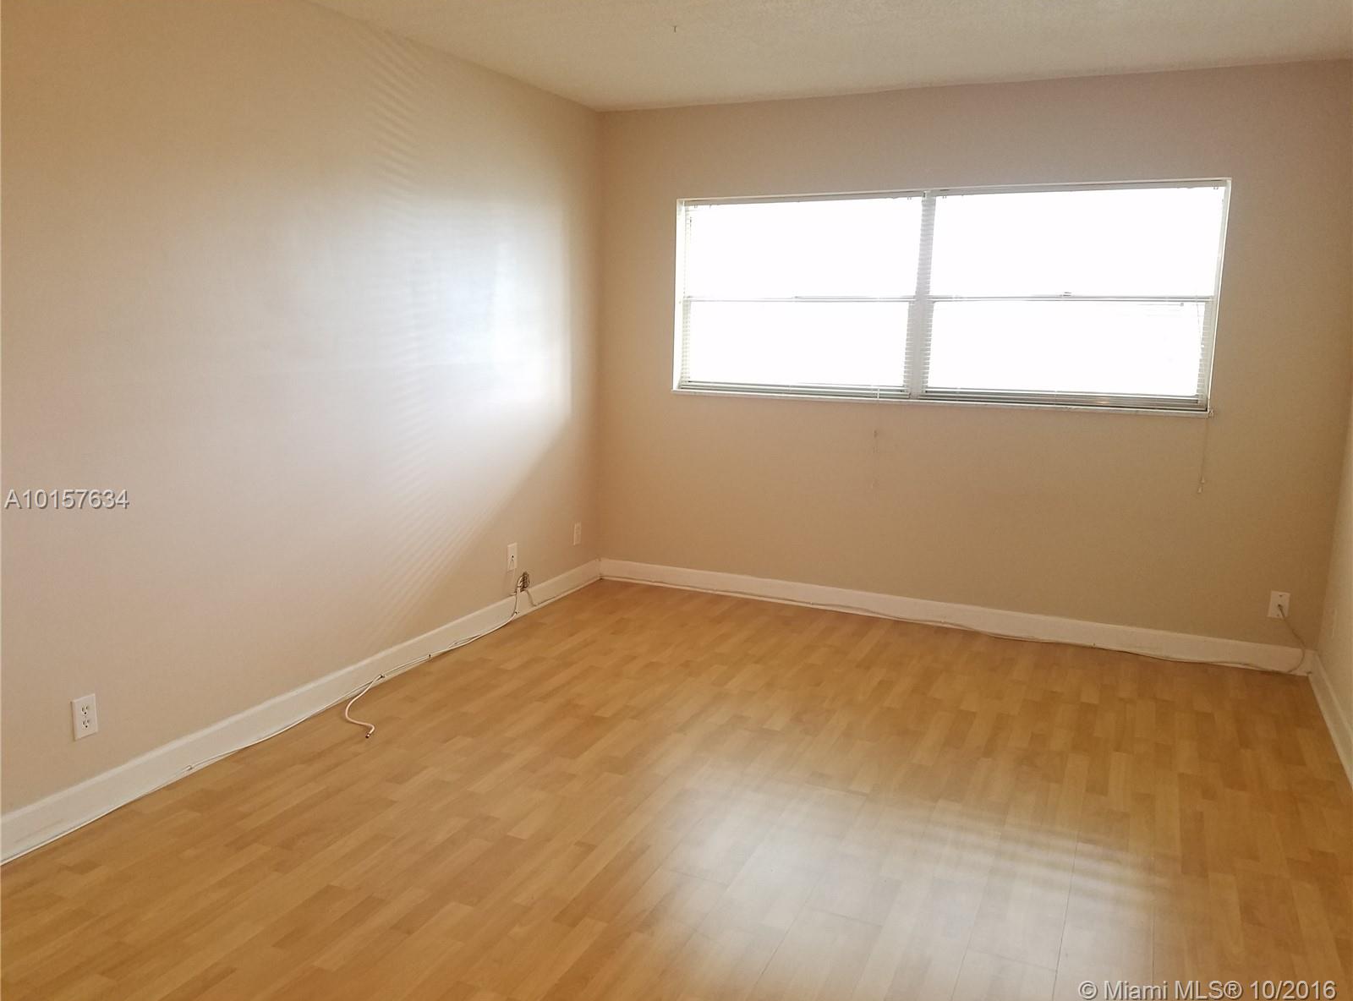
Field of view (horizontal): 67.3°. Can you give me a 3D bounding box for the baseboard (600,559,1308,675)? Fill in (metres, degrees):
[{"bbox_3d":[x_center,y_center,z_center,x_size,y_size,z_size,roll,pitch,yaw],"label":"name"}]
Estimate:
[{"bbox_3d":[1.104,0.521,4.895,3.350,0.120,0.016,6,12,24],"label":"baseboard"}]

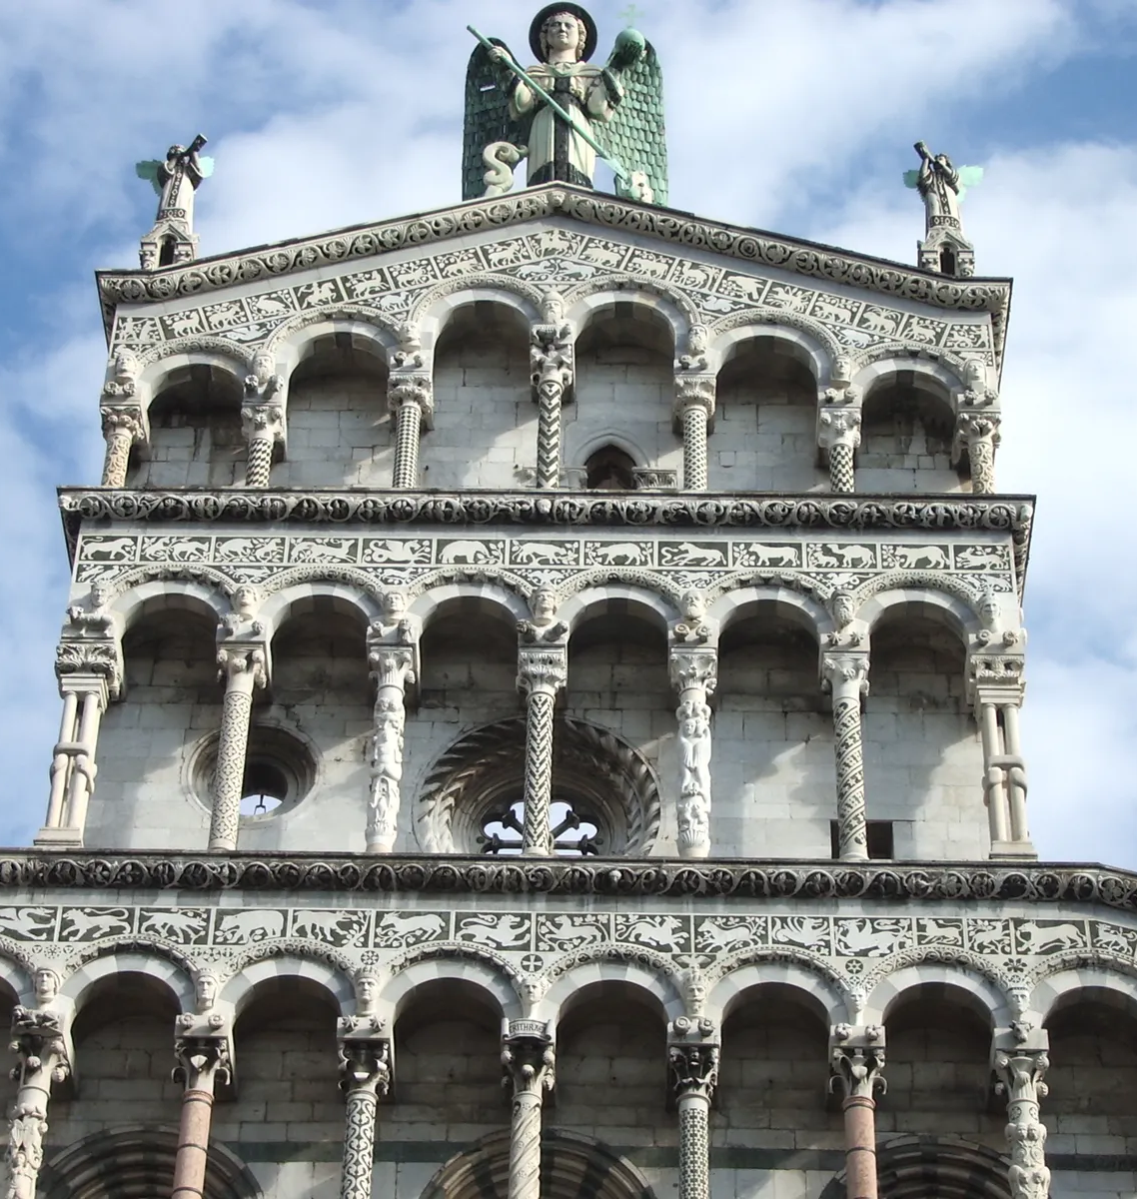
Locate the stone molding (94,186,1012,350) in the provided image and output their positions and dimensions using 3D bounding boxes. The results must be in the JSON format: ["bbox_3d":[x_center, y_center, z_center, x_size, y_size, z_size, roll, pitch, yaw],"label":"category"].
[{"bbox_3d":[-0.155,-3.668,38.829,10.327,2.391,0.500,1,-39,1],"label":"stone molding"}]

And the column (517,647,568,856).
[{"bbox_3d":[-0.293,1.684,34.823,0.530,2.613,0.530,1,-39,1],"label":"column"}]

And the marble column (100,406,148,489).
[{"bbox_3d":[-5.406,-1.651,41.019,0.510,1.289,0.500,1,-36,1],"label":"marble column"}]

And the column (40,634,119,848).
[{"bbox_3d":[-5.053,1.617,34.939,0.620,2.666,0.620,1,-39,1],"label":"column"}]

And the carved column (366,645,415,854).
[{"bbox_3d":[-1.856,1.659,34.863,0.500,2.638,0.500,1,-39,1],"label":"carved column"}]

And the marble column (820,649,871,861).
[{"bbox_3d":[2.865,1.713,34.757,0.500,2.615,0.500,1,-39,1],"label":"marble column"}]

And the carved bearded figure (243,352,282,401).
[{"bbox_3d":[-3.626,-2.655,40.571,0.430,0.700,0.330,0,-41,1],"label":"carved bearded figure"}]

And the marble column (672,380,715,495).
[{"bbox_3d":[1.398,-1.632,37.459,0.480,1.757,0.480,1,-39,1],"label":"marble column"}]

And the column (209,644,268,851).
[{"bbox_3d":[-3.433,1.652,34.890,0.500,2.619,0.500,1,-39,1],"label":"column"}]

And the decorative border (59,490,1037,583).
[{"bbox_3d":[-0.248,-0.604,36.374,10.415,1.025,0.500,1,-39,1],"label":"decorative border"}]

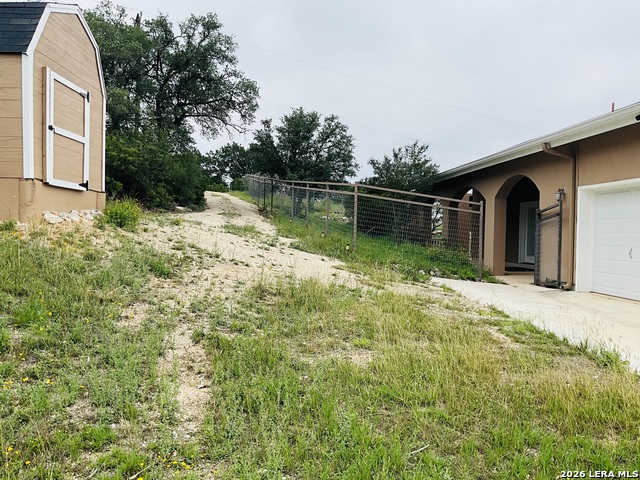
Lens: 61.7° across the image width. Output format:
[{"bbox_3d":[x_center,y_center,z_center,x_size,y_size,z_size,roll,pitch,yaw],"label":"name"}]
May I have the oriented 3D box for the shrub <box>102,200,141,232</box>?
[{"bbox_3d":[-3.739,-0.480,10.100,0.770,0.600,0.730,0,2,0],"label":"shrub"}]

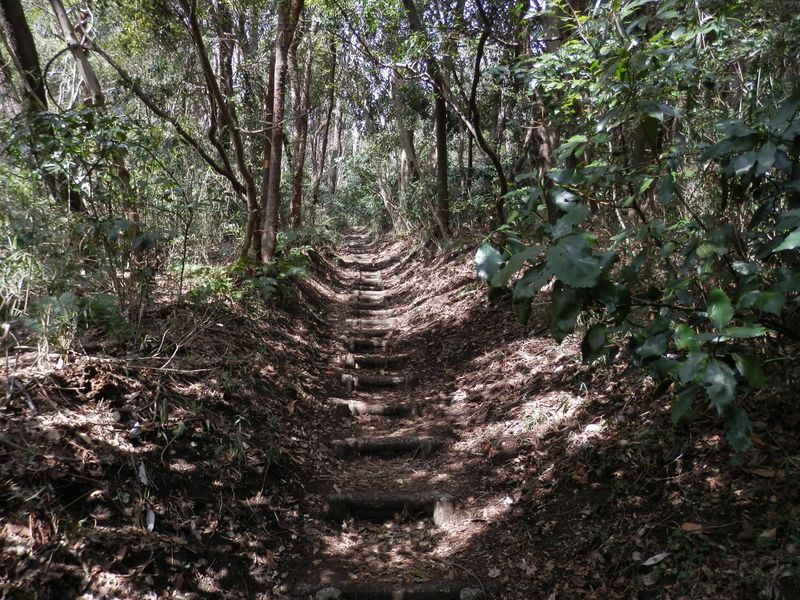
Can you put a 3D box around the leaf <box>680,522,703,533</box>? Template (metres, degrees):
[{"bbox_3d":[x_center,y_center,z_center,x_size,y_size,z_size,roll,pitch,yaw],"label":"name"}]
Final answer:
[{"bbox_3d":[1.211,0.945,2.400,0.083,0.012,0.050,-7,14,32],"label":"leaf"}]

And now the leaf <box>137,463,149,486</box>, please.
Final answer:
[{"bbox_3d":[-1.263,0.858,2.850,0.045,0.124,0.015,-10,-34,-30],"label":"leaf"}]

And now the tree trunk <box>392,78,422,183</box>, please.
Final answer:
[{"bbox_3d":[0.180,-4.611,16.000,0.460,3.100,0.460,-6,-1,0],"label":"tree trunk"}]

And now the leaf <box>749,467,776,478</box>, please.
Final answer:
[{"bbox_3d":[1.629,0.776,2.600,0.050,0.012,0.102,-25,14,-35],"label":"leaf"}]

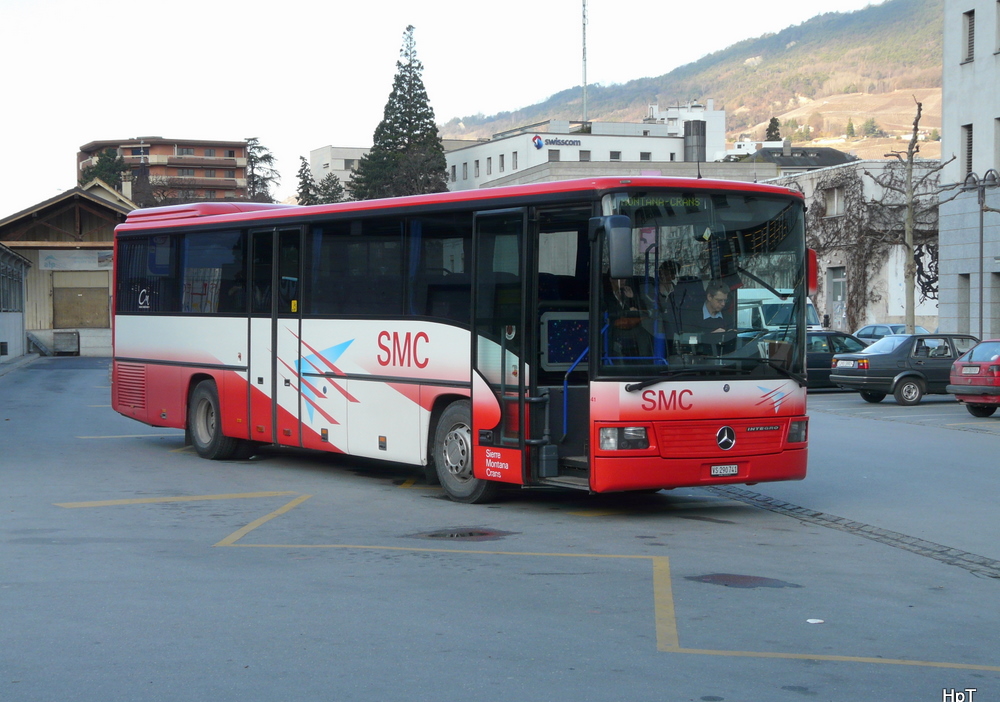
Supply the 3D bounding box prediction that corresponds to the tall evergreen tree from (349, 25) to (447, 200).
[{"bbox_3d":[-8.639,-14.713,150.311,8.200,26.166,8.200,0,1,0],"label":"tall evergreen tree"}]

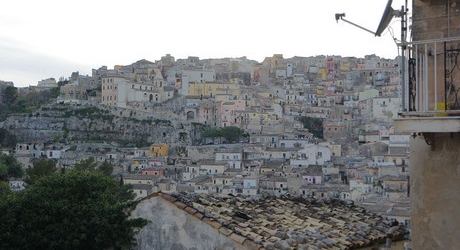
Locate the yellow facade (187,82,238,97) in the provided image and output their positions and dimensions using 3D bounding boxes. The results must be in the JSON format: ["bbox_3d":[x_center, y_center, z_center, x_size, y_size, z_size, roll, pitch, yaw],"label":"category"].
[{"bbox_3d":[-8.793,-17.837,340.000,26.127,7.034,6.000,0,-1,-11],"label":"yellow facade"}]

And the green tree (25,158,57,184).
[{"bbox_3d":[-44.806,11.113,160.000,7.566,6.384,6.810,0,-1,0],"label":"green tree"}]

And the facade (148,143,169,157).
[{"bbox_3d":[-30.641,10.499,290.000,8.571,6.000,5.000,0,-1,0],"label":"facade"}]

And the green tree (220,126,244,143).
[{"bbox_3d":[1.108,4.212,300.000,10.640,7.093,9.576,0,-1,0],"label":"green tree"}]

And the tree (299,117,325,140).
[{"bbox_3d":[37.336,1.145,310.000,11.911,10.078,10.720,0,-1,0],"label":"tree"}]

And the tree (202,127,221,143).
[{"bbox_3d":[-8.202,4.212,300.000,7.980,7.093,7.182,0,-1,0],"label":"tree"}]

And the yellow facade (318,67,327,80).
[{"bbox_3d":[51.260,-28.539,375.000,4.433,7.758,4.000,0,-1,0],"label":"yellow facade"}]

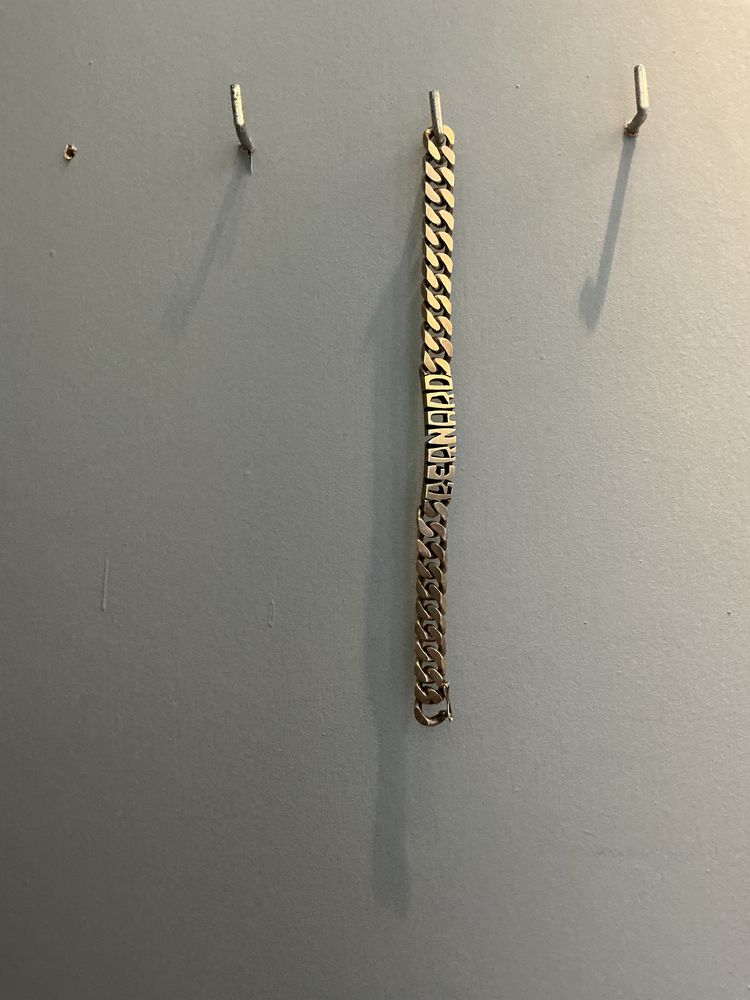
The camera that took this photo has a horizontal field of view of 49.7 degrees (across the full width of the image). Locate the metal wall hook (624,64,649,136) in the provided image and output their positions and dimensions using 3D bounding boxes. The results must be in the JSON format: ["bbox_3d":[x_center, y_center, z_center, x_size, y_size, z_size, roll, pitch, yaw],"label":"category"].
[{"bbox_3d":[0.093,-0.143,0.289,0.005,0.018,0.016,1,0,1],"label":"metal wall hook"}]

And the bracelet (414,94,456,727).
[{"bbox_3d":[0.022,-0.027,0.288,0.013,0.214,0.007,1,0,1],"label":"bracelet"}]

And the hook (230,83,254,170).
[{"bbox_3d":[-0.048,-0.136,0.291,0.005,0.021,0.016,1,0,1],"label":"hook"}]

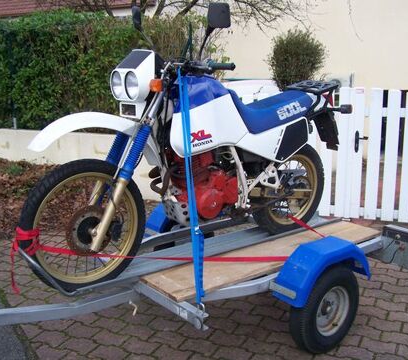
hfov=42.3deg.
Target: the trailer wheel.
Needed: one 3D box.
[{"bbox_3d":[0.692,0.729,2.996,0.495,0.495,0.140,-8,13,-36],"label":"trailer wheel"}]

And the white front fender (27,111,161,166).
[{"bbox_3d":[-0.539,-0.186,2.620,0.690,0.295,0.140,-8,13,-36],"label":"white front fender"}]

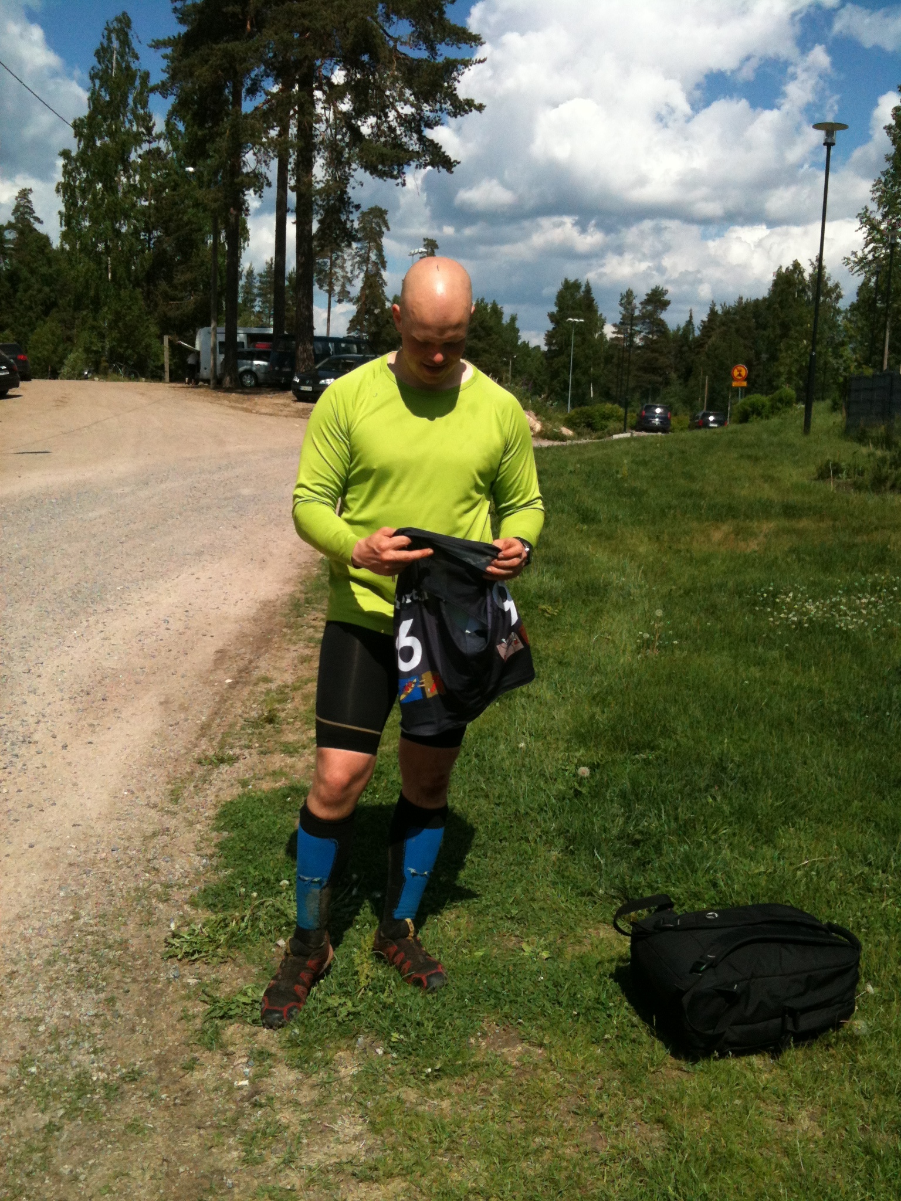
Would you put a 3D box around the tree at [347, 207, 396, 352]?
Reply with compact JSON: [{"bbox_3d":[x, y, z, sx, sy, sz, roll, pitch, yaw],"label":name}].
[{"bbox_3d":[-5.582,-20.828,84.117,3.500,12.692,3.500,2,8,0],"label":"tree"}]

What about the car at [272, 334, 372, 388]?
[{"bbox_3d":[-4.418,-8.971,46.613,1.840,1.940,4.750,9,11,41],"label":"car"}]

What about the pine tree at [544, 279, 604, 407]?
[{"bbox_3d":[10.943,-22.141,107.157,5.000,12.114,5.000,2,8,0],"label":"pine tree"}]

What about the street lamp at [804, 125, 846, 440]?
[{"bbox_3d":[7.788,-6.756,25.650,0.730,6.400,0.730,2,8,0],"label":"street lamp"}]

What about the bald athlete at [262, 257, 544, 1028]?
[{"bbox_3d":[-0.103,0.089,2.857,0.630,1.770,0.490,1,8,-9],"label":"bald athlete"}]

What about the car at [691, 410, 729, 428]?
[{"bbox_3d":[15.458,-10.562,72.621,1.770,1.460,4.500,3,8,4],"label":"car"}]

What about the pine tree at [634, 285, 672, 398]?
[{"bbox_3d":[17.530,-21.211,104.202,3.600,11.468,3.600,2,8,0],"label":"pine tree"}]

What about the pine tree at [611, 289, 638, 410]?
[{"bbox_3d":[14.926,-21.018,104.229,2.600,11.079,2.600,2,8,0],"label":"pine tree"}]

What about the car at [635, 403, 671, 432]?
[{"bbox_3d":[11.961,-10.690,71.500,1.760,1.660,4.300,3,8,4],"label":"car"}]

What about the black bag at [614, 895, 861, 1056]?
[{"bbox_3d":[0.683,0.897,2.928,0.480,0.205,0.300,-1,8,-22],"label":"black bag"}]

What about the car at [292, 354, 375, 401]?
[{"bbox_3d":[-3.181,-6.999,38.300,1.780,1.450,4.500,6,9,29],"label":"car"}]

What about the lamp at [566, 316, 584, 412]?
[{"bbox_3d":[10.566,-20.148,106.000,1.550,9.100,0.400,3,8,7],"label":"lamp"}]

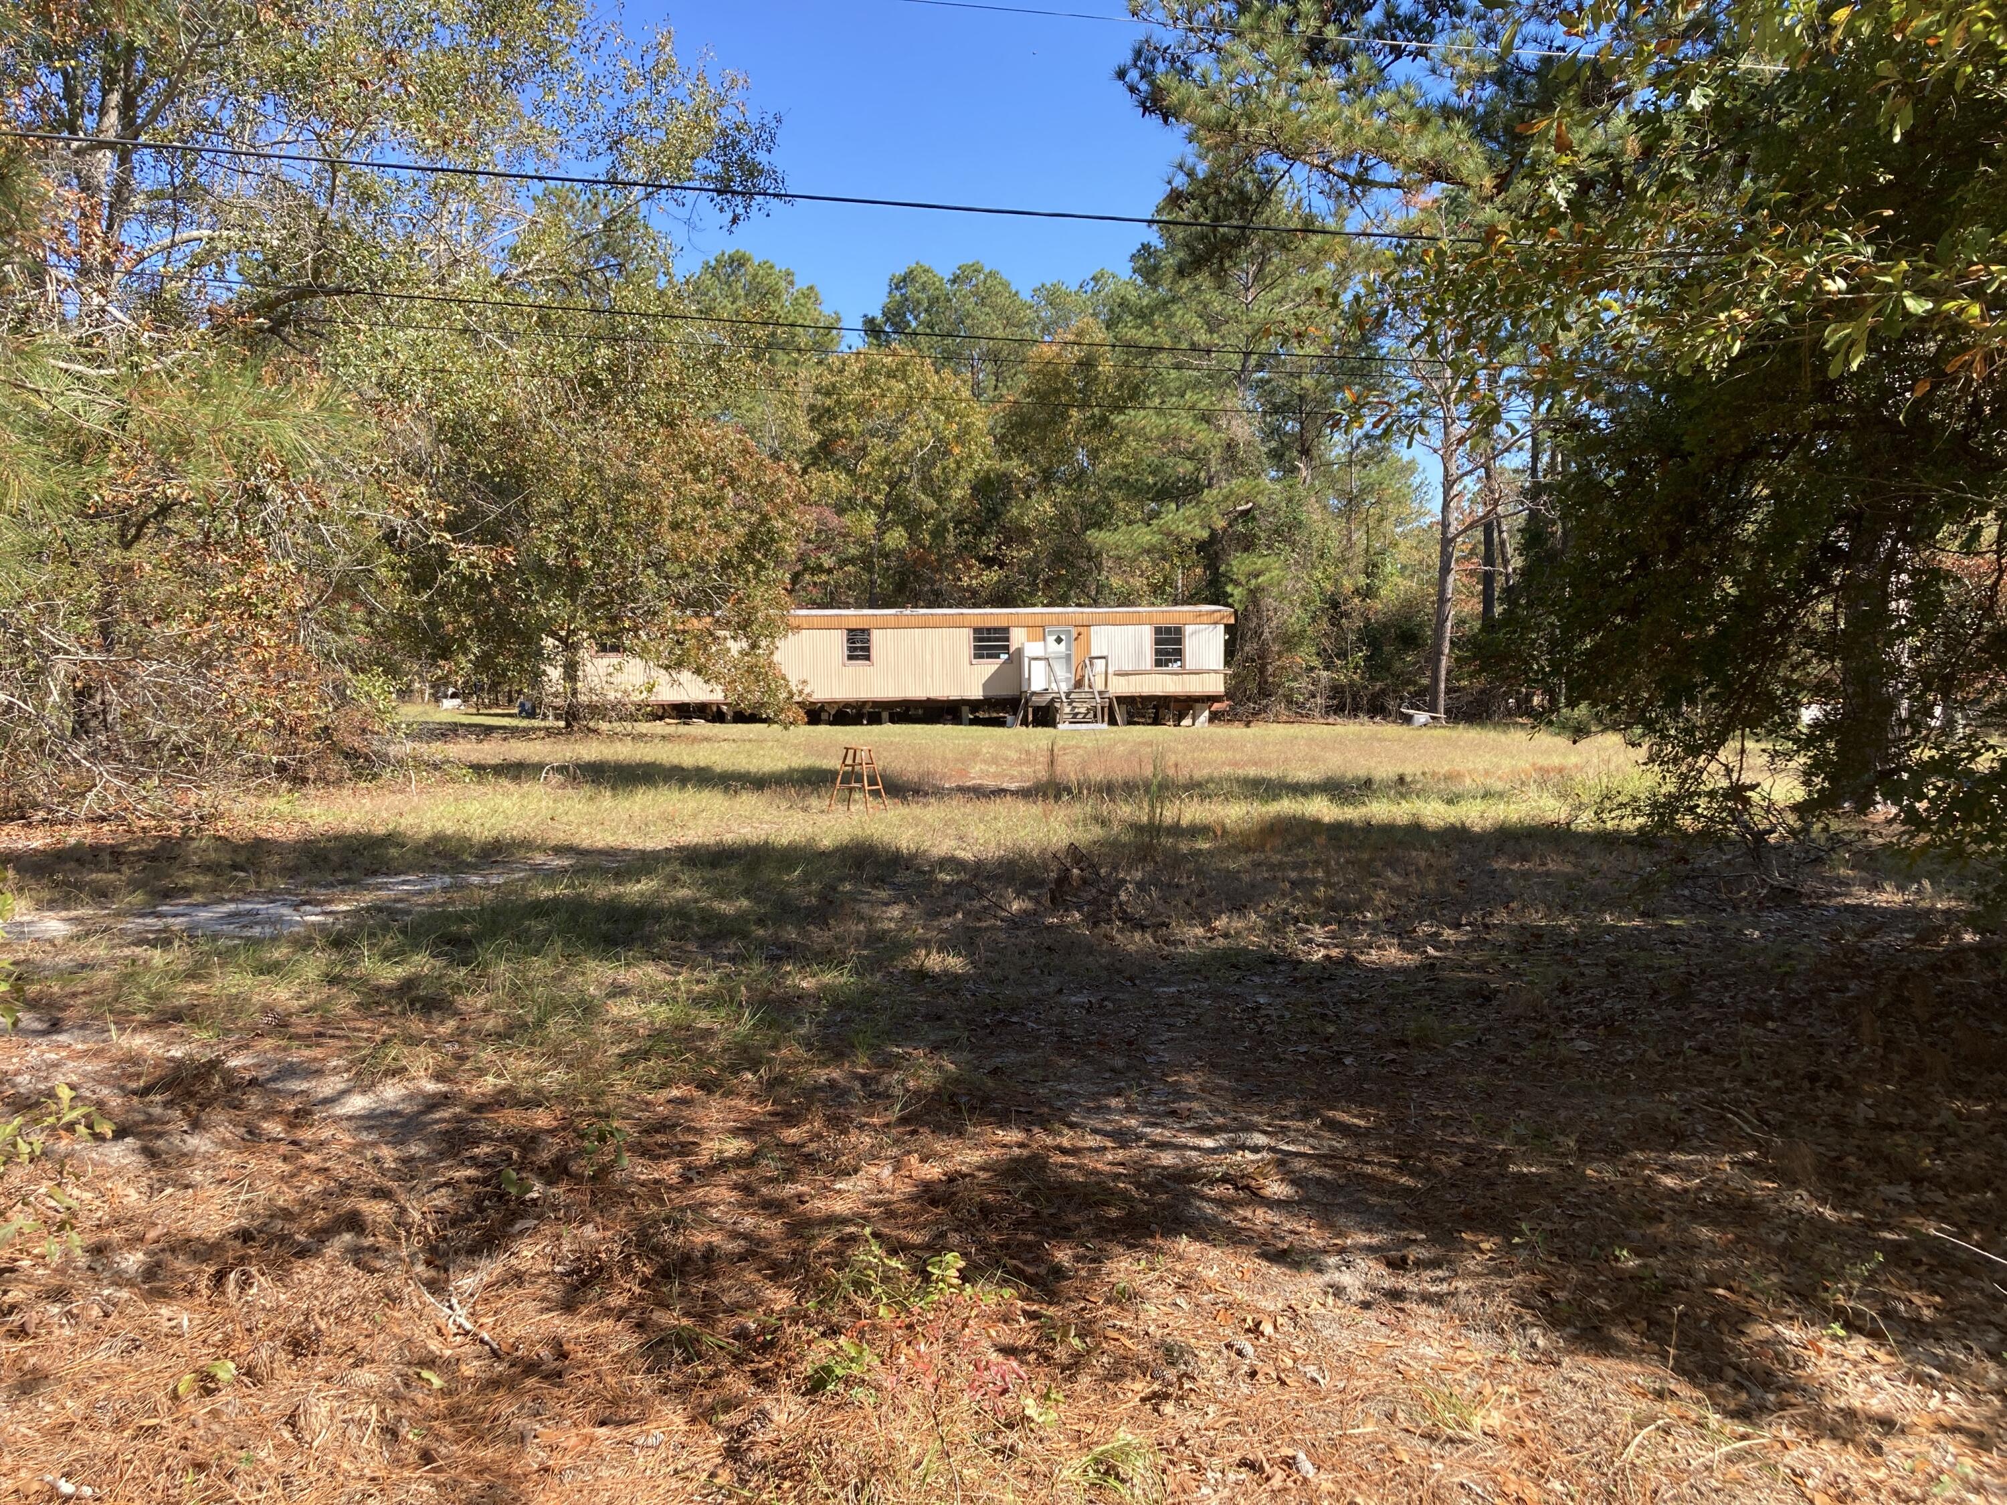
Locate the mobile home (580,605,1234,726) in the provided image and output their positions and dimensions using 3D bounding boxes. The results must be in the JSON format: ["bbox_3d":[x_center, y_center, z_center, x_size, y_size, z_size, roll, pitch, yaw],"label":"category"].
[{"bbox_3d":[-3.400,-2.630,49.500,20.200,3.520,4.200,-1,3,-7],"label":"mobile home"}]

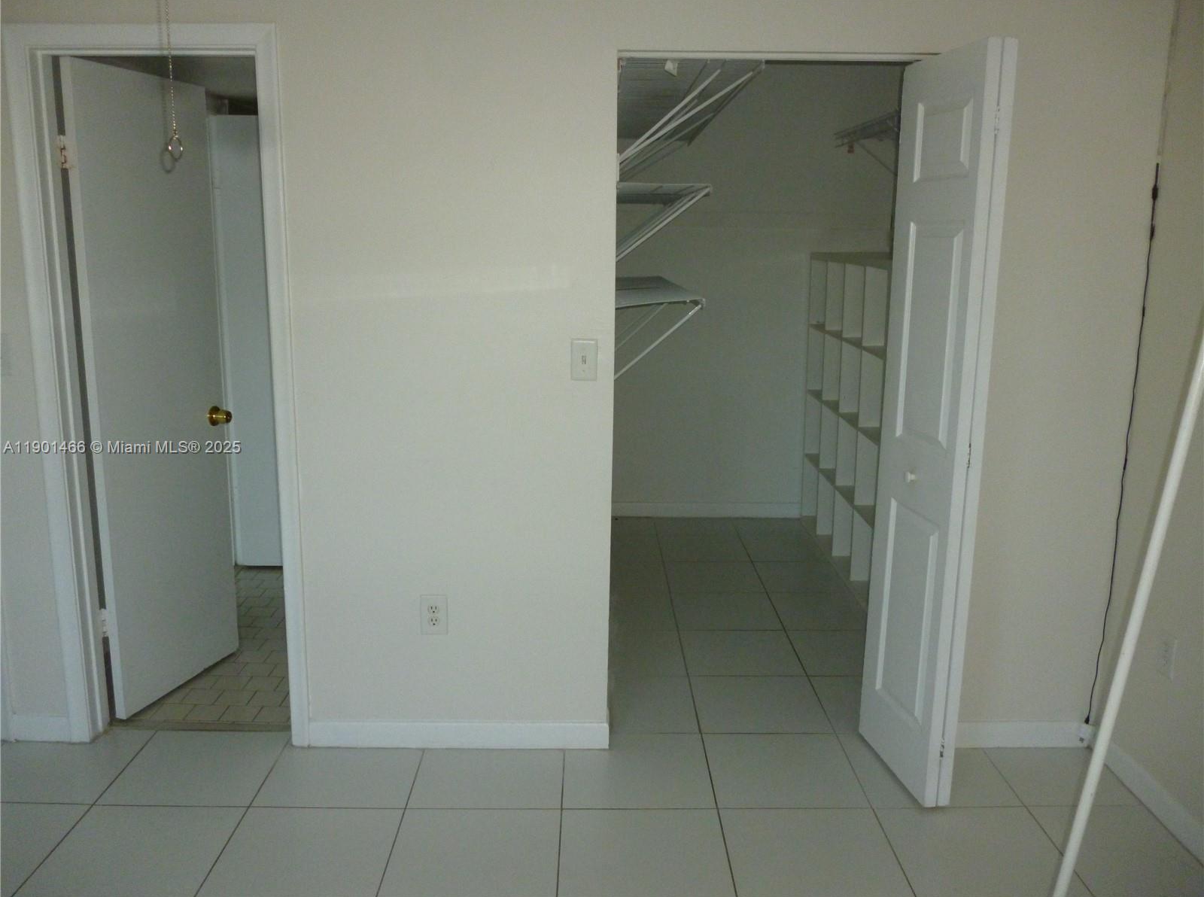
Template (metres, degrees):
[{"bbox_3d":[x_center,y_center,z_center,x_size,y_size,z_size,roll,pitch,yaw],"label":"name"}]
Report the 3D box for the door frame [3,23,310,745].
[{"bbox_3d":[-1.244,-0.116,2.844,0.725,2.077,0.140,0,12,-1],"label":"door frame"}]

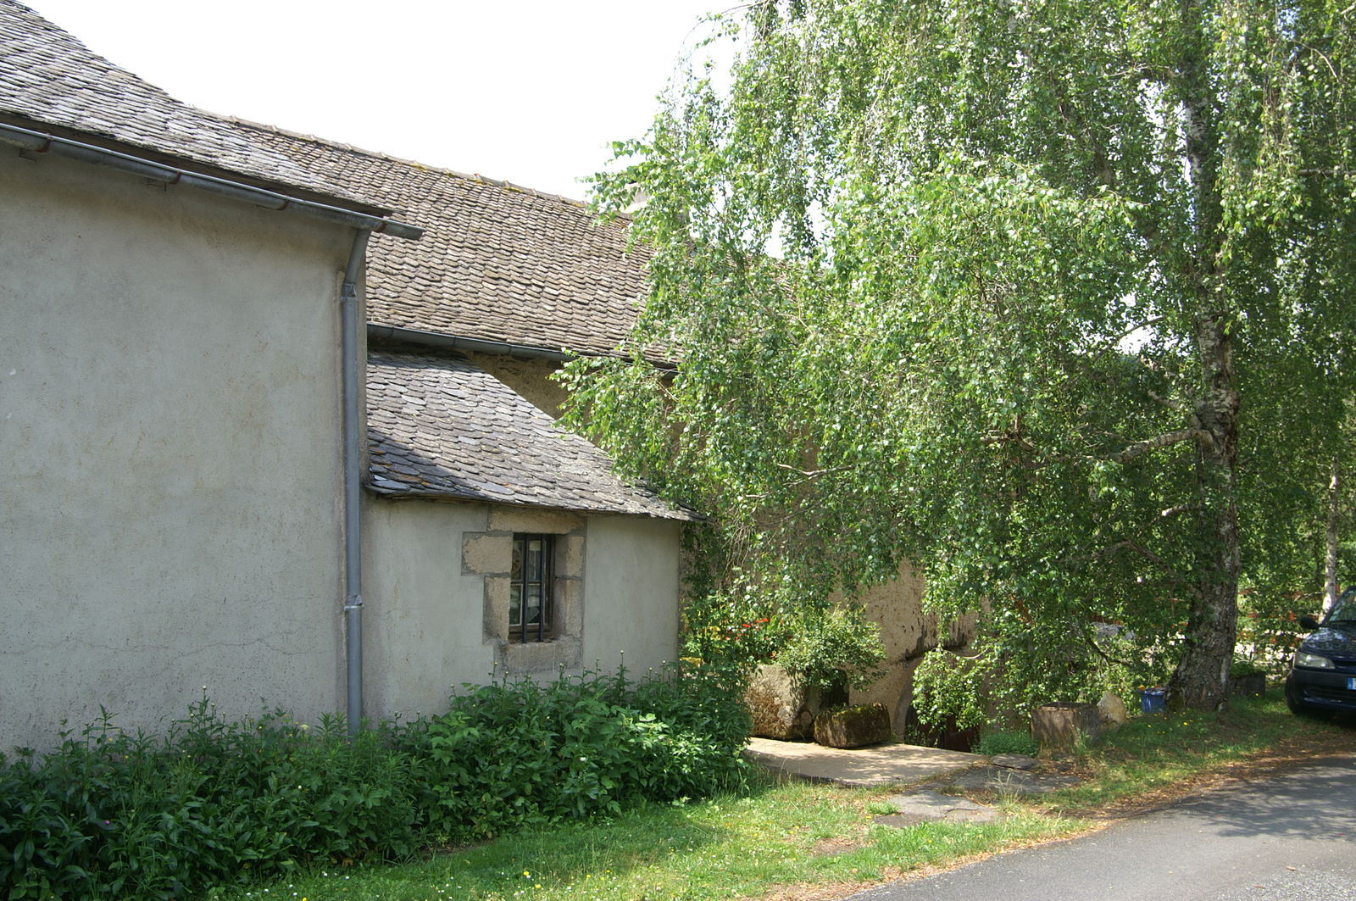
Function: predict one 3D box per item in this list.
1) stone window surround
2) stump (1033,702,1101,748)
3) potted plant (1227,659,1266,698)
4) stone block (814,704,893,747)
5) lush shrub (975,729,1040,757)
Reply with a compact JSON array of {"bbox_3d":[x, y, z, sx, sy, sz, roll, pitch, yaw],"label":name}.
[{"bbox_3d":[-1.096,0.948,8.424,0.200,1.114,1.163,-4,-7,38],"label":"stone window surround"},{"bbox_3d":[3.468,2.445,11.102,0.580,0.380,0.560,-2,-6,19],"label":"stump"},{"bbox_3d":[6.917,2.794,15.290,0.550,0.460,0.450,5,-8,-42],"label":"potted plant"},{"bbox_3d":[1.556,2.433,11.043,0.620,0.330,0.360,5,-8,-42],"label":"stone block"},{"bbox_3d":[2.846,2.475,10.633,0.520,0.230,0.420,-1,-6,15],"label":"lush shrub"}]

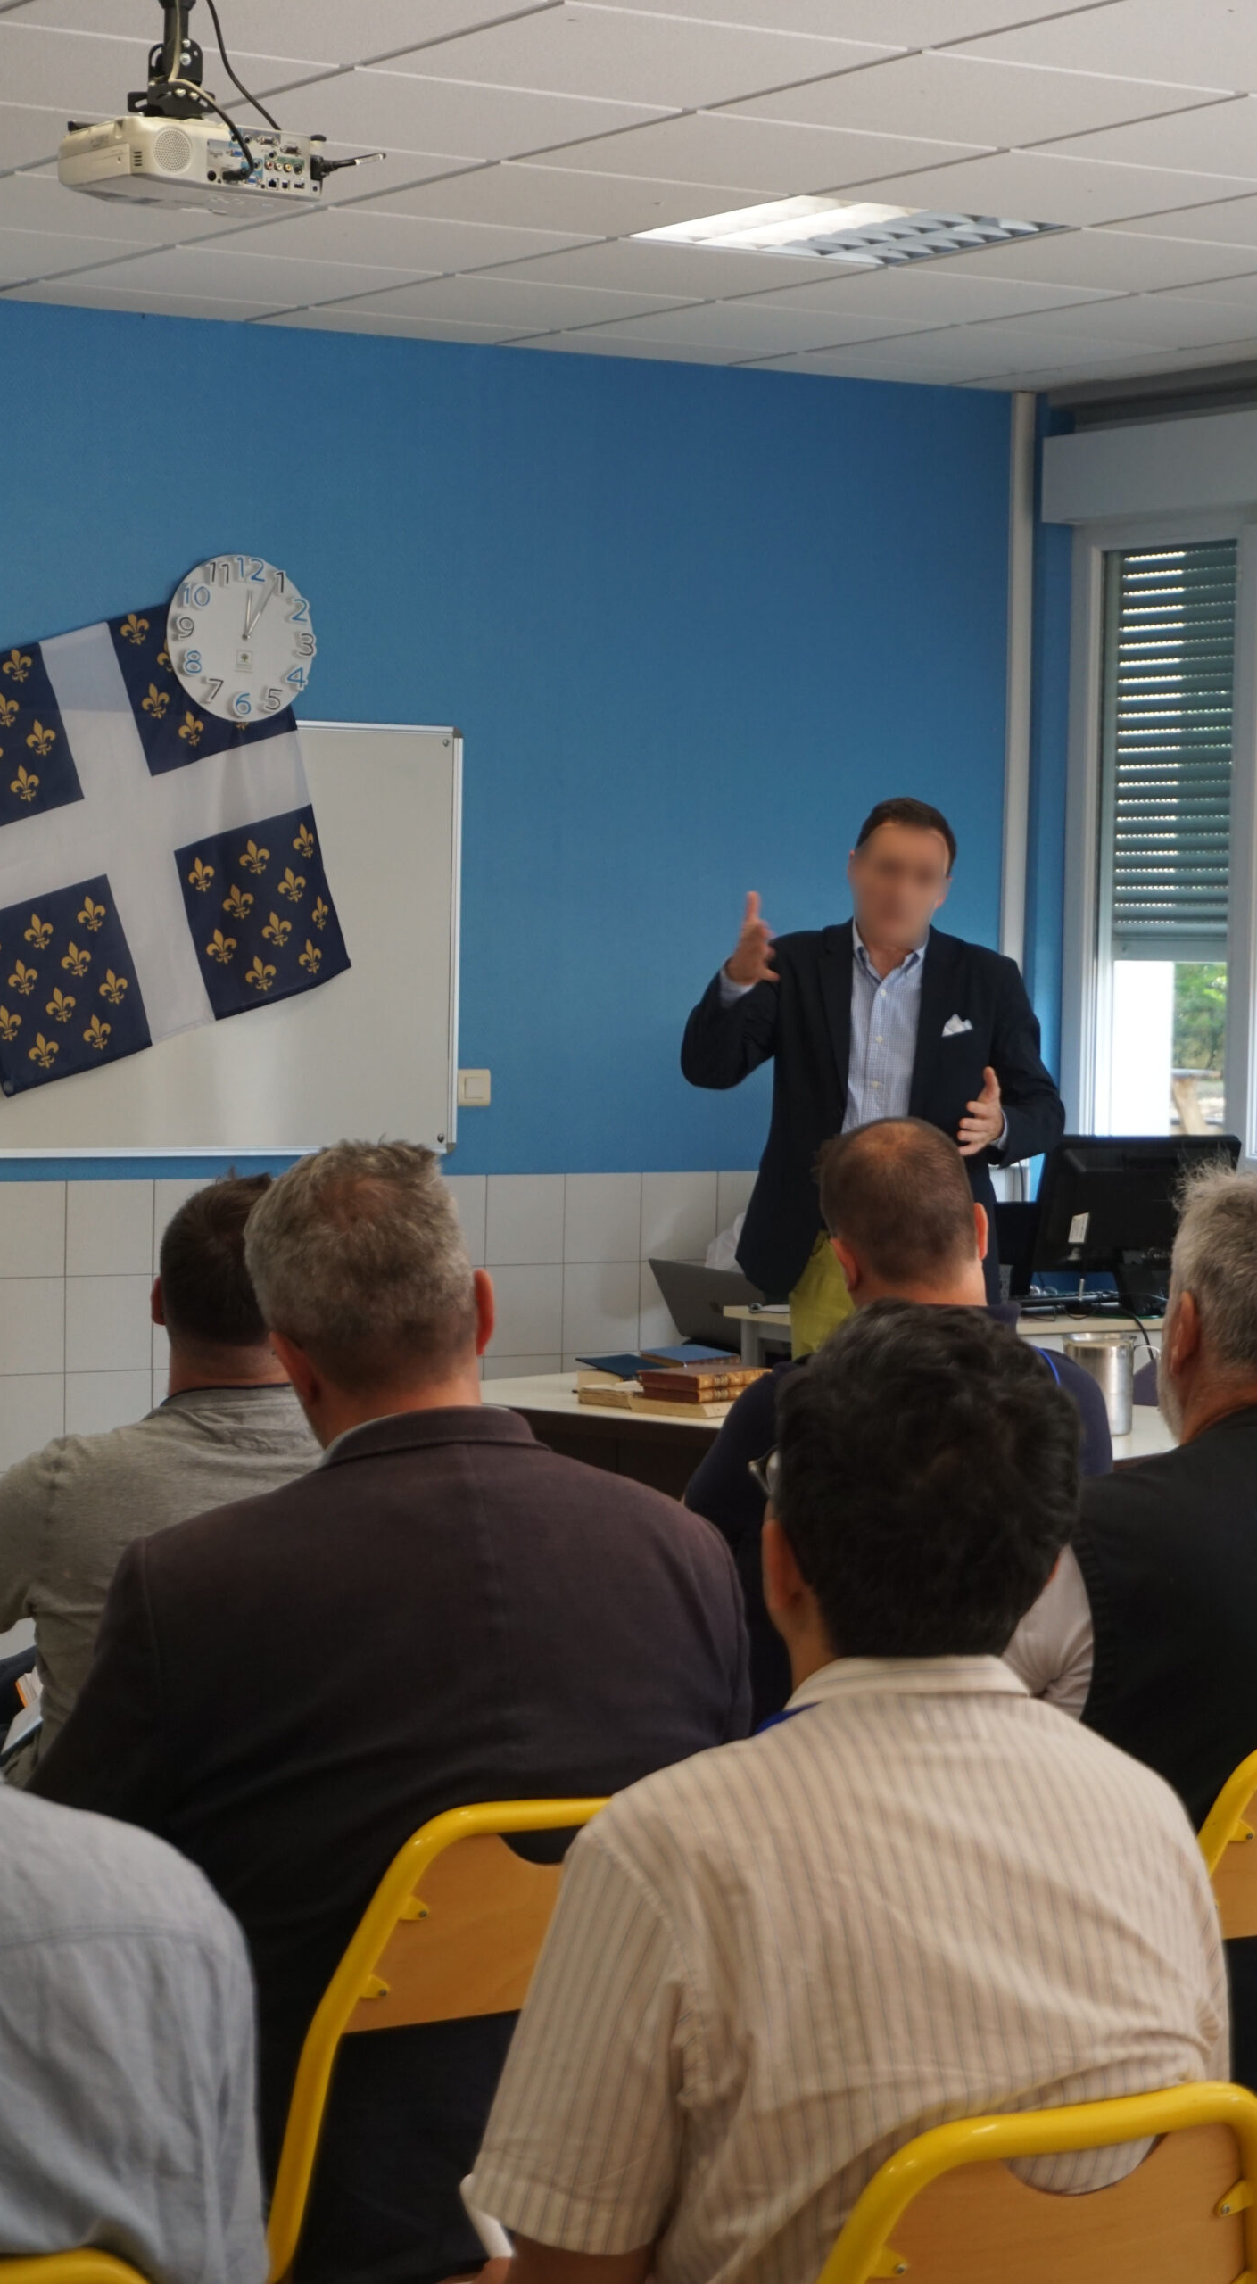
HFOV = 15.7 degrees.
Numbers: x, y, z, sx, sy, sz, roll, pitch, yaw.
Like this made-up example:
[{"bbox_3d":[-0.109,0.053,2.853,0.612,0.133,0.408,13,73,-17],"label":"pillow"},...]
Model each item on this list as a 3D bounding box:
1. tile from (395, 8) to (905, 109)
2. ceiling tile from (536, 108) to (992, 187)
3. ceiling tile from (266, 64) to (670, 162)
[{"bbox_3d":[0.004,-1.575,6.601,0.597,0.020,0.597,-1,3,-32],"label":"tile"},{"bbox_3d":[0.193,-1.606,7.394,0.595,0.020,0.595,-1,3,-32],"label":"ceiling tile"},{"bbox_3d":[-0.311,-1.605,7.111,0.597,0.020,0.597,-1,3,-32],"label":"ceiling tile"}]

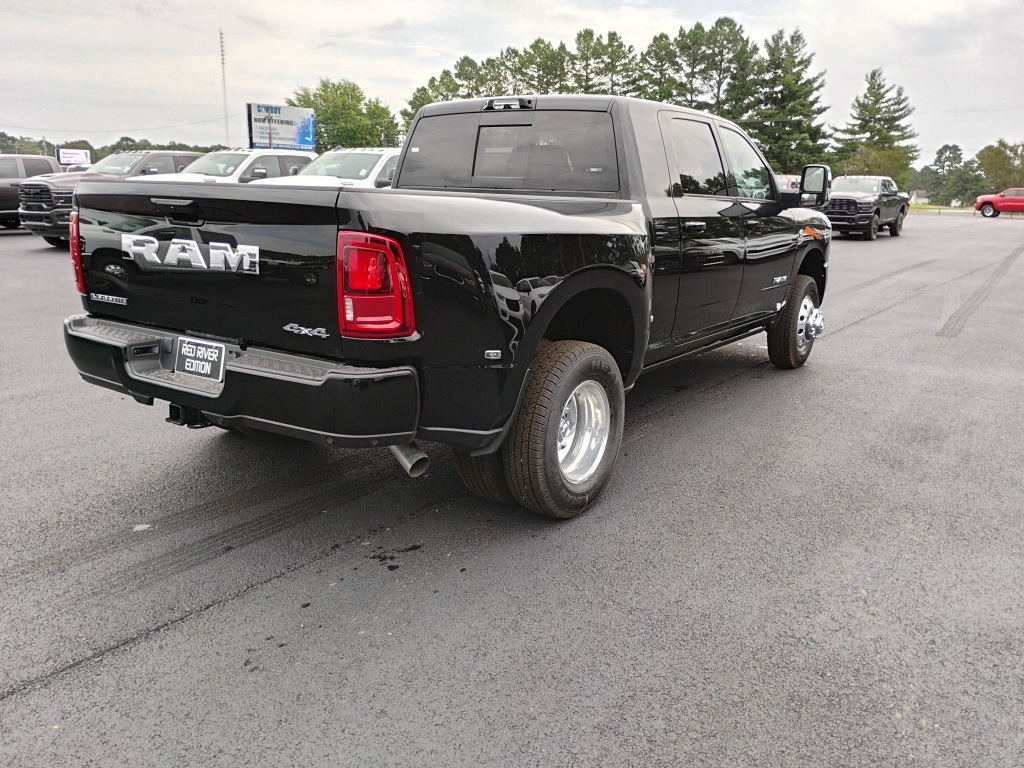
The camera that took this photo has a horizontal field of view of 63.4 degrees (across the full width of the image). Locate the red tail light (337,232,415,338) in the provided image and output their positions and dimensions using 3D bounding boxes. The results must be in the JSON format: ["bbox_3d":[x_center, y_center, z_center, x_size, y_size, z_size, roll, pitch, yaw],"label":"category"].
[{"bbox_3d":[-0.473,-0.349,2.910,0.200,0.375,0.190,10,16,34],"label":"red tail light"}]

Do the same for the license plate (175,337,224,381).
[{"bbox_3d":[-1.298,-0.103,3.443,0.305,0.154,0.012,10,3,34],"label":"license plate"}]

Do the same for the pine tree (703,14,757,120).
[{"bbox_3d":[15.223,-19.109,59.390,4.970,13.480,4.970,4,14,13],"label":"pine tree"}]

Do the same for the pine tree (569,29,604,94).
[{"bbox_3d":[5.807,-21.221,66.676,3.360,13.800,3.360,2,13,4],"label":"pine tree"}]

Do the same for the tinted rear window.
[{"bbox_3d":[-0.053,-1.380,4.948,1.600,0.440,0.070,10,5,34],"label":"tinted rear window"}]

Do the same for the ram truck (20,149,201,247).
[{"bbox_3d":[-7.879,-4.220,18.937,2.100,2.060,6.100,10,16,34],"label":"ram truck"}]

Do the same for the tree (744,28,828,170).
[{"bbox_3d":[19.830,-19.405,61.499,6.600,12.903,6.600,1,13,0],"label":"tree"}]

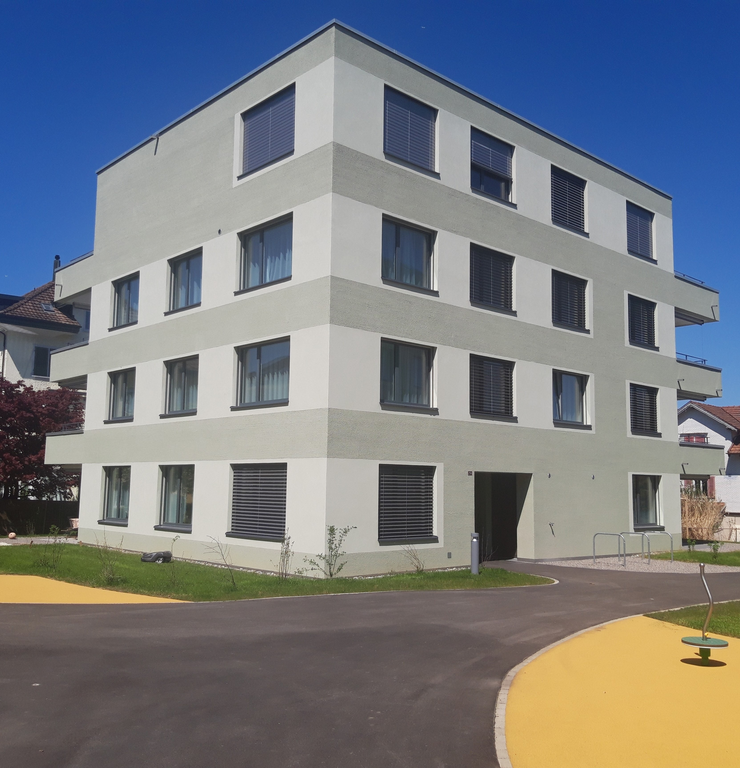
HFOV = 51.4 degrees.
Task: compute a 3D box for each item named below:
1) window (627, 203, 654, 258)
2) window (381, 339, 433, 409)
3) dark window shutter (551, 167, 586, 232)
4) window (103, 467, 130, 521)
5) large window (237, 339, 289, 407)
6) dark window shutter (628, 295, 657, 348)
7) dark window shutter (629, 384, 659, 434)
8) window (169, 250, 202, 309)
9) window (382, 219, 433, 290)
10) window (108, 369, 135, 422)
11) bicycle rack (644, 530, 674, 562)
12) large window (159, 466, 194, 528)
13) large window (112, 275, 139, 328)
[{"bbox_3d":[8.917,-5.074,25.606,1.852,1.590,0.140,7,-10,-42],"label":"window"},{"bbox_3d":[0.834,-0.182,17.902,1.778,1.564,0.200,7,-9,-42],"label":"window"},{"bbox_3d":[5.645,-5.252,22.110,1.786,1.615,0.200,7,-10,-41],"label":"dark window shutter"},{"bbox_3d":[-7.590,3.306,23.221,0.200,1.711,1.877,7,-9,-42],"label":"window"},{"bbox_3d":[-2.499,-0.214,18.123,0.200,1.564,2.196,7,-9,-42],"label":"large window"},{"bbox_3d":[9.033,-2.061,25.688,1.827,1.523,0.130,7,-9,-42],"label":"dark window shutter"},{"bbox_3d":[8.451,0.825,23.905,1.756,1.483,0.200,7,-10,-41],"label":"dark window shutter"},{"bbox_3d":[-4.875,-2.778,20.853,0.180,1.460,1.845,7,-10,-43],"label":"window"},{"bbox_3d":[0.847,-2.940,17.543,1.789,1.448,0.200,7,-10,-41],"label":"window"},{"bbox_3d":[-7.550,0.376,23.579,0.200,1.564,1.877,7,-9,-42],"label":"window"},{"bbox_3d":[7.264,4.115,19.454,0.060,0.744,0.840,7,-10,-41],"label":"bicycle rack"},{"bbox_3d":[-4.949,2.927,20.141,0.180,1.620,1.845,7,-10,-43],"label":"large window"},{"bbox_3d":[-7.259,-2.500,23.331,0.180,1.460,1.843,7,-10,-43],"label":"large window"}]

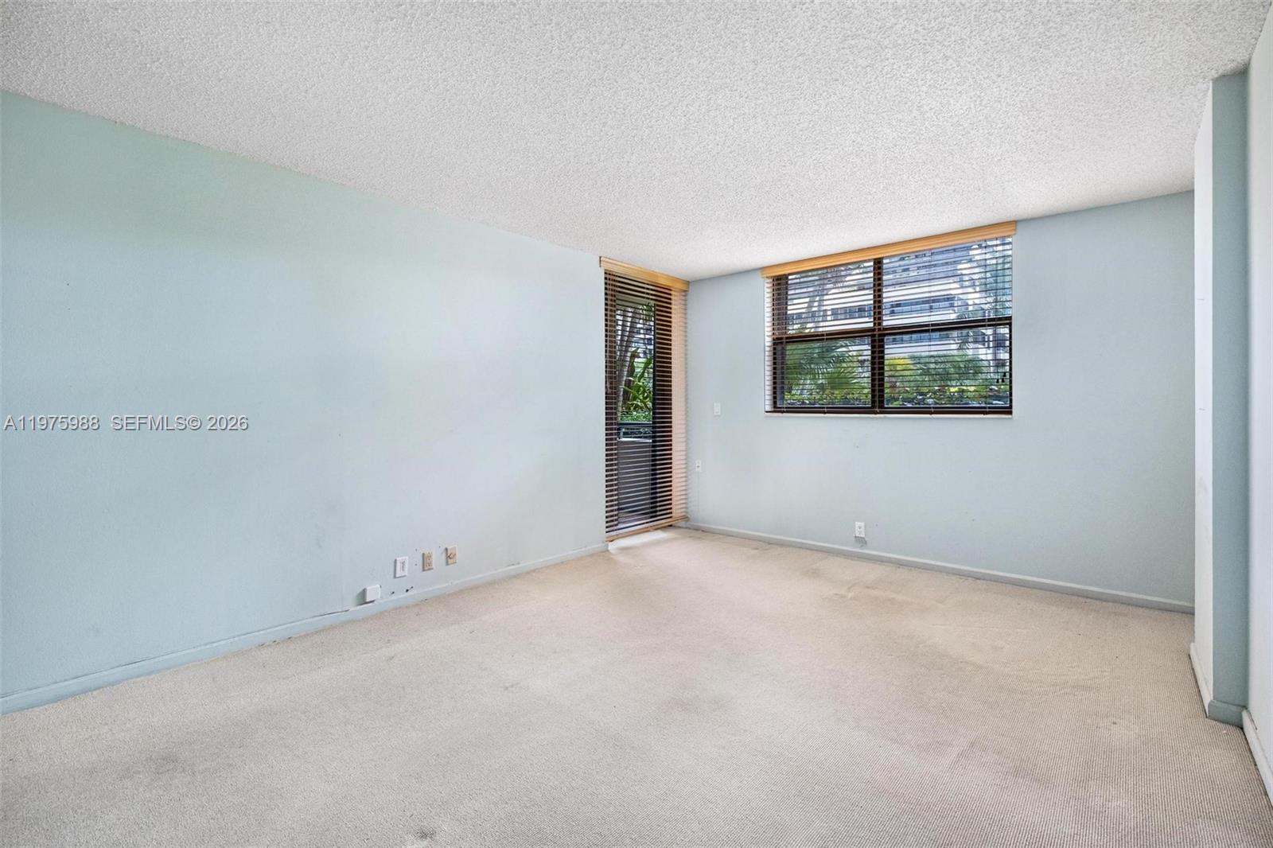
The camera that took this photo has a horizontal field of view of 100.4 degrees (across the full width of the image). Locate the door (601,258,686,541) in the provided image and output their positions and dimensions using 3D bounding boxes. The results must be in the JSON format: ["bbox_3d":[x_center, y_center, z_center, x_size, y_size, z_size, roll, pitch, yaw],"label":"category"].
[{"bbox_3d":[0.130,-0.175,4.810,0.060,2.280,1.100,1,2,43],"label":"door"}]

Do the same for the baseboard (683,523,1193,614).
[{"bbox_3d":[1.820,1.032,4.145,3.570,0.075,0.018,1,2,40],"label":"baseboard"}]

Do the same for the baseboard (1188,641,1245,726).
[{"bbox_3d":[2.450,1.080,2.250,0.105,0.073,0.710,1,2,43],"label":"baseboard"}]

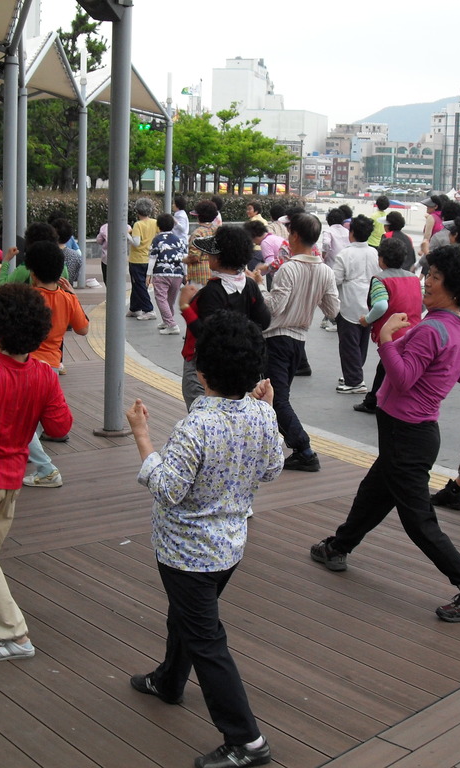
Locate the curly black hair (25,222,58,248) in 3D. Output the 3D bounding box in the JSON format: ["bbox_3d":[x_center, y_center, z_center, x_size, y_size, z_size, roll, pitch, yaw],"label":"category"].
[{"bbox_3d":[-1.466,-1.131,9.200,0.260,0.280,0.260,-2,10,-20],"label":"curly black hair"}]

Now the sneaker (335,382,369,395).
[{"bbox_3d":[1.078,0.040,10.500,0.275,0.105,0.100,3,10,12],"label":"sneaker"}]

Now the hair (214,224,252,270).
[{"bbox_3d":[0.015,-0.803,6.965,0.240,0.260,0.235,6,11,28],"label":"hair"}]

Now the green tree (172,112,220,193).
[{"bbox_3d":[-1.277,-8.210,45.268,2.200,4.250,2.200,1,10,0],"label":"green tree"}]

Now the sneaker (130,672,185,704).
[{"bbox_3d":[-0.276,1.119,4.360,0.255,0.100,0.095,9,13,38],"label":"sneaker"}]

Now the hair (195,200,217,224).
[{"bbox_3d":[-0.270,-1.971,13.600,0.250,0.250,0.240,8,11,34],"label":"hair"}]

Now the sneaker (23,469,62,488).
[{"bbox_3d":[-1.141,0.575,7.240,0.240,0.115,0.095,2,10,7],"label":"sneaker"}]

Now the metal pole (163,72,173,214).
[{"bbox_3d":[-1.340,-4.472,25.061,0.160,4.130,0.160,1,10,0],"label":"metal pole"}]

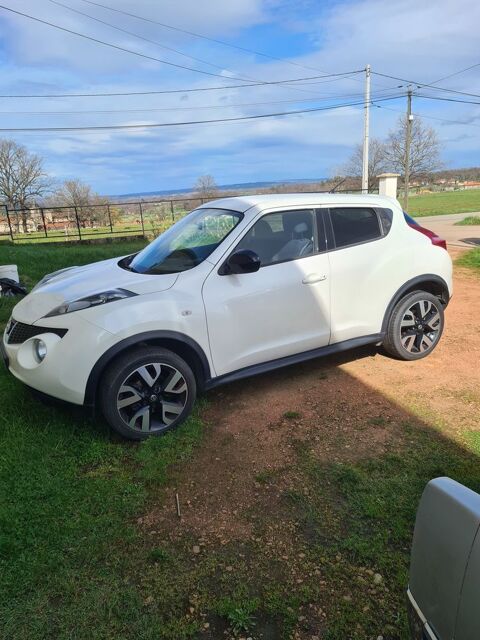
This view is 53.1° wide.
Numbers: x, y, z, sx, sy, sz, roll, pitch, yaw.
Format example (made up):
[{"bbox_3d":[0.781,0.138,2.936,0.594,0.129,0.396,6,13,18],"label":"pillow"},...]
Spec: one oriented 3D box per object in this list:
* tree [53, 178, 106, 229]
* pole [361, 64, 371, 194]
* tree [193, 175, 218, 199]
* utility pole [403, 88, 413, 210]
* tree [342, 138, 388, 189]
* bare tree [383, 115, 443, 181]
[{"bbox_3d":[-17.904,-12.964,53.623,6.024,5.388,5.723,-3,15,0],"label":"tree"},{"bbox_3d":[6.365,-8.987,24.103,0.300,6.933,0.300,-3,15,0],"label":"pole"},{"bbox_3d":[-8.386,-32.767,120.337,6.008,6.988,5.708,-3,15,0],"label":"tree"},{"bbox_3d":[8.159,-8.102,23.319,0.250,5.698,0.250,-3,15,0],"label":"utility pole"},{"bbox_3d":[19.296,-23.776,73.908,7.073,7.782,6.719,-3,15,0],"label":"tree"},{"bbox_3d":[21.512,-20.800,59.947,7.482,9.010,7.108,-3,15,0],"label":"bare tree"}]

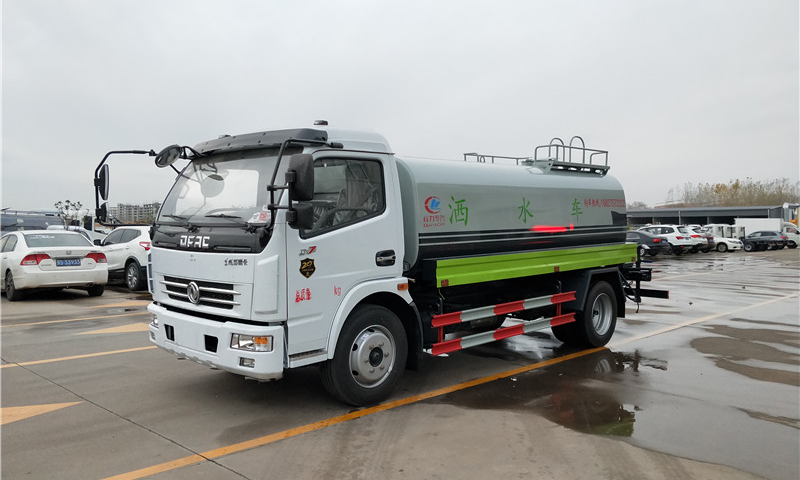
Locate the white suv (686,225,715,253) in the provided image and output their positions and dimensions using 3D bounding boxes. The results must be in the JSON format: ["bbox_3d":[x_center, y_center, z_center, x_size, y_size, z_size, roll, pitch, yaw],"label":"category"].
[{"bbox_3d":[17.744,-0.009,38.065,1.840,1.710,4.600,-1,1,-43],"label":"white suv"}]

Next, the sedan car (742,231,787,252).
[{"bbox_3d":[30.850,-0.084,50.006,1.800,1.470,4.450,-1,1,-43],"label":"sedan car"}]

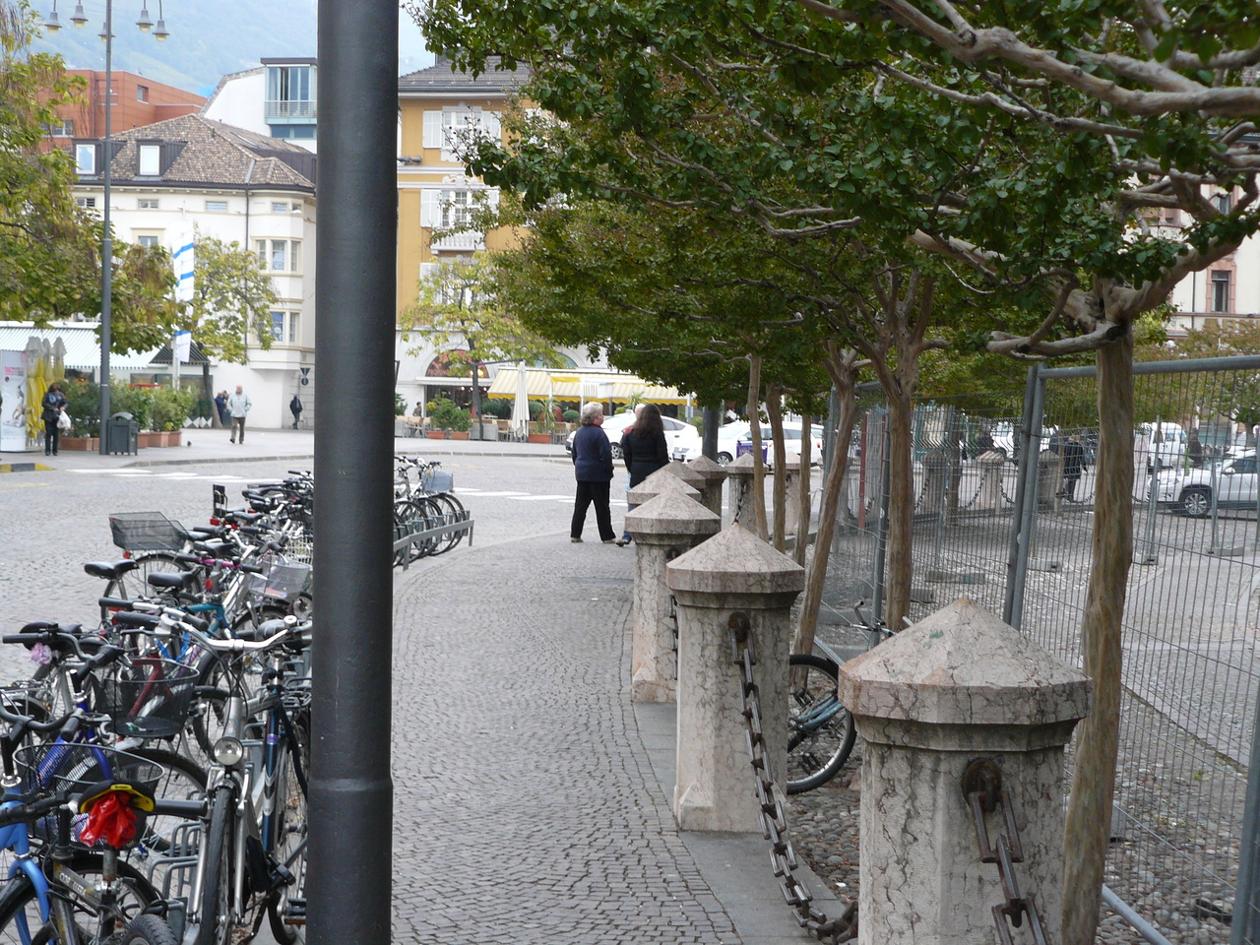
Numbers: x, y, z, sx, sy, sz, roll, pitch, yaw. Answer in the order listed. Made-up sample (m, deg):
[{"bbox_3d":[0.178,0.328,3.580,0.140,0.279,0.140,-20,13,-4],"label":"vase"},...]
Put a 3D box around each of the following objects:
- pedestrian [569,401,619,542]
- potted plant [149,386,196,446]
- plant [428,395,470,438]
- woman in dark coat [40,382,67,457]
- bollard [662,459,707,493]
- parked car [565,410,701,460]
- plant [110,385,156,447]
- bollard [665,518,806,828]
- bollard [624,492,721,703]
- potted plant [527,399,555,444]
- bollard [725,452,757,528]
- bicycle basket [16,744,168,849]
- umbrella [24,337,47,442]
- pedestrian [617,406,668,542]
[{"bbox_3d":[-0.433,0.006,26.900,0.460,1.640,0.520,-1,4,-45],"label":"pedestrian"},{"bbox_3d":[-12.569,-1.553,62.900,1.300,1.630,1.150,1,3,-6],"label":"potted plant"},{"bbox_3d":[-7.641,-2.290,97.000,1.800,1.820,1.000,1,2,0],"label":"plant"},{"bbox_3d":[-12.735,-1.171,50.800,0.550,1.640,0.400,1,2,-20],"label":"woman in dark coat"},{"bbox_3d":[0.407,0.470,20.617,0.530,1.170,0.530,1,2,5],"label":"bollard"},{"bbox_3d":[0.081,-1.193,75.500,4.450,1.490,1.740,0,2,-33],"label":"parked car"},{"bbox_3d":[-13.210,-1.506,61.000,1.200,1.680,1.000,1,2,0],"label":"plant"},{"bbox_3d":[0.404,0.793,9.066,0.543,1.175,0.543,1,2,-1],"label":"bollard"},{"bbox_3d":[0.227,0.633,12.130,0.500,1.090,0.500,1,3,-3],"label":"bollard"},{"bbox_3d":[-3.614,-2.073,92.000,1.100,1.820,0.950,2,2,11],"label":"potted plant"},{"bbox_3d":[1.439,0.346,28.517,0.530,1.170,0.530,1,2,9],"label":"bollard"},{"bbox_3d":[-1.148,0.692,4.850,0.270,0.200,0.340,3,2,40],"label":"bicycle basket"},{"bbox_3d":[-15.245,-2.095,58.800,0.560,2.750,0.560,1,2,0],"label":"umbrella"},{"bbox_3d":[0.171,0.035,27.400,0.560,1.700,0.360,1,2,-9],"label":"pedestrian"}]

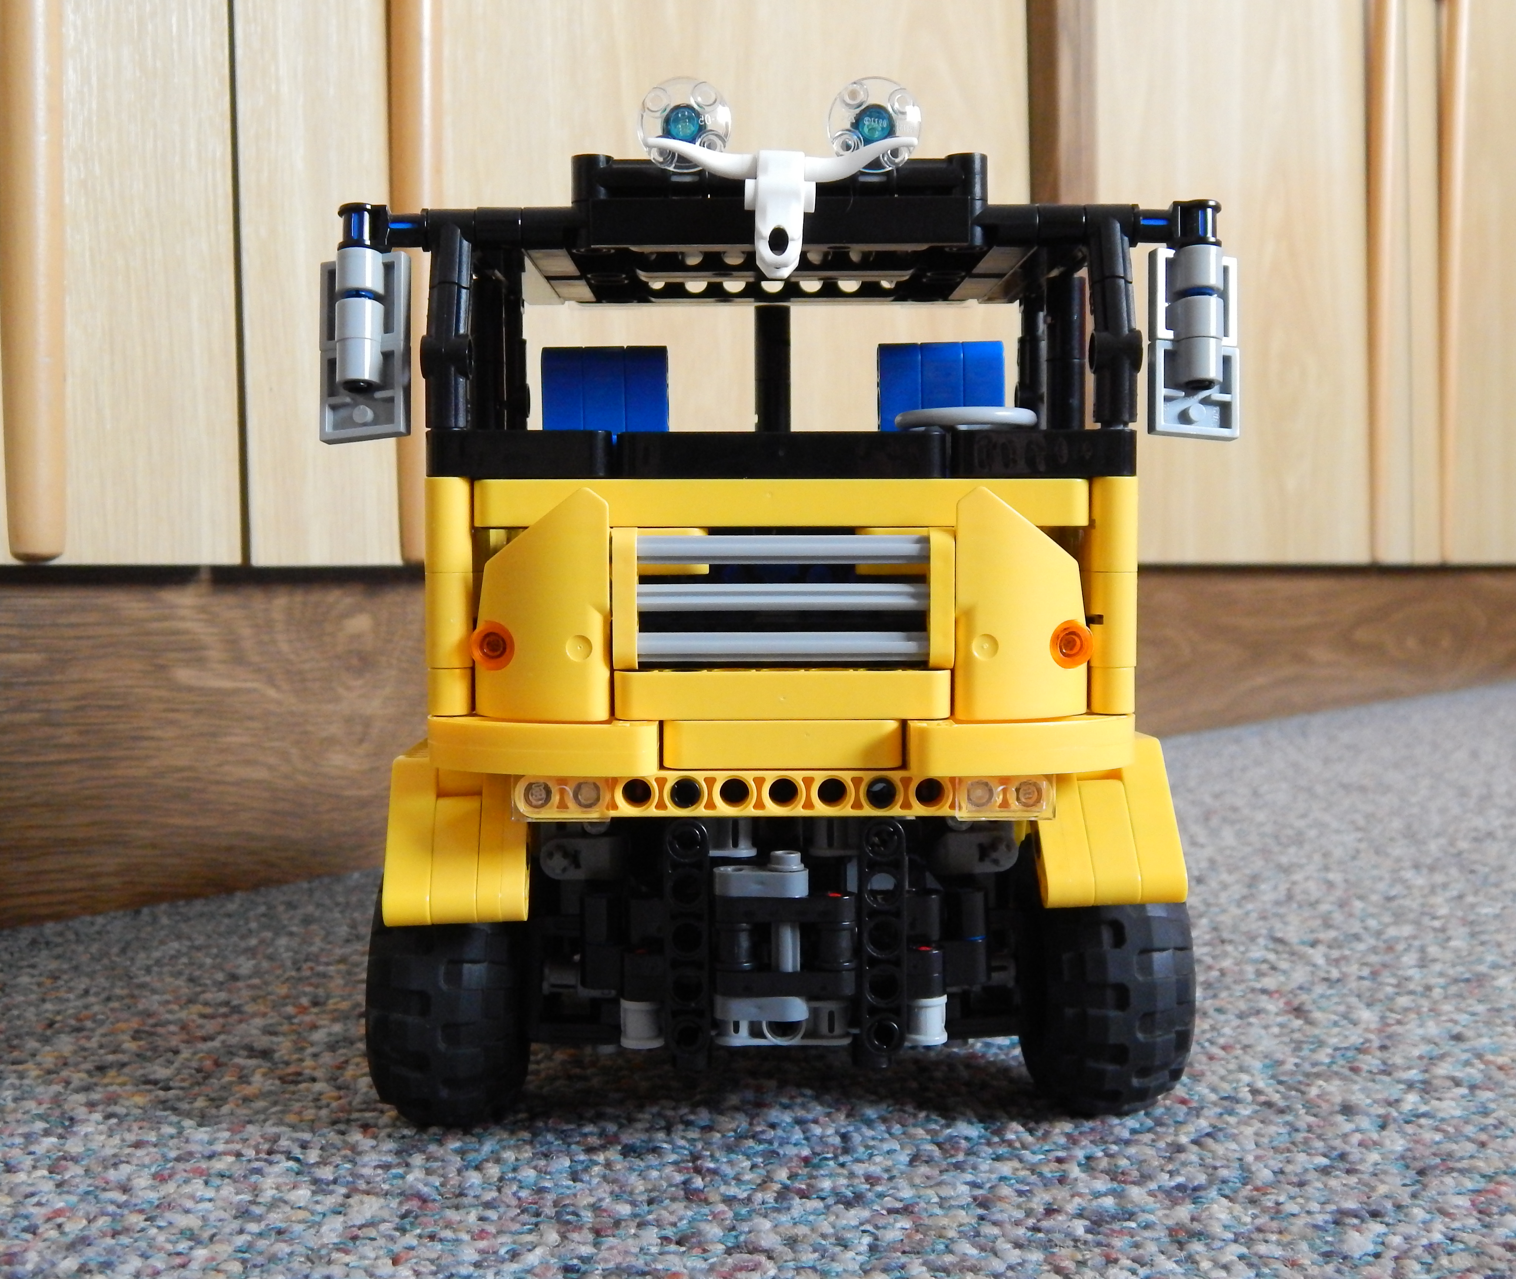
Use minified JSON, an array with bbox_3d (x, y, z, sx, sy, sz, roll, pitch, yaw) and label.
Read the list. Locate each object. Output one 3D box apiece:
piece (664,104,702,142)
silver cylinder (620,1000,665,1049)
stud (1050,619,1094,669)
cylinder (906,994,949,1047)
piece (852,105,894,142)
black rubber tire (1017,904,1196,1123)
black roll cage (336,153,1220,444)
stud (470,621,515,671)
[{"bbox_3d":[-0.013,-0.088,0.321,0.007,0.007,0.005,0,3,0],"label":"piece"},{"bbox_3d":[-0.020,0.065,0.318,0.007,0.008,0.007,0,3,0],"label":"silver cylinder"},{"bbox_3d":[0.052,0.001,0.310,0.008,0.008,0.004,-1,3,-15],"label":"stud"},{"bbox_3d":[0.029,0.065,0.319,0.007,0.008,0.007,0,3,0],"label":"cylinder"},{"bbox_3d":[0.020,-0.088,0.322,0.007,0.007,0.005,0,3,0],"label":"piece"},{"bbox_3d":[0.064,0.060,0.347,0.027,0.056,0.056,0,3,-3],"label":"black rubber tire"},{"bbox_3d":[0.003,-0.060,0.364,0.149,0.048,0.100,0,3,0],"label":"black roll cage"},{"bbox_3d":[-0.044,0.001,0.309,0.008,0.008,0.004,1,3,15],"label":"stud"}]

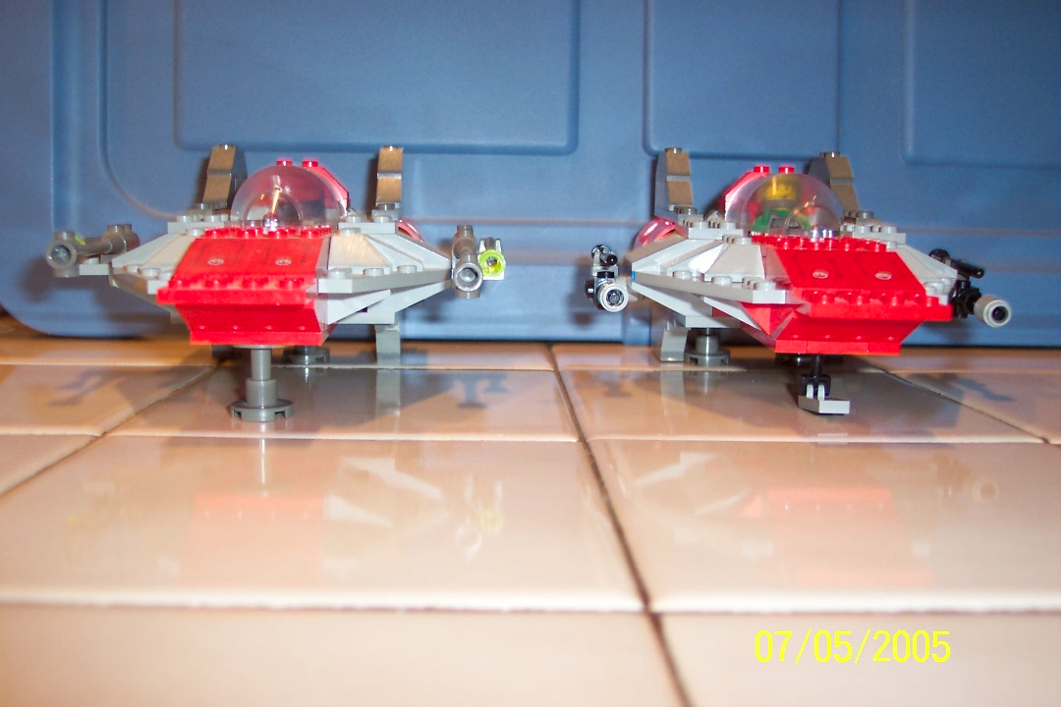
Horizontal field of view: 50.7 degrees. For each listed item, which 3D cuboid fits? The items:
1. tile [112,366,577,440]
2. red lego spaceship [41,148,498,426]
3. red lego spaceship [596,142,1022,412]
[{"bbox_3d":[-0.045,0.016,0.317,0.108,0.008,0.108,1,8,-2],"label":"tile"},{"bbox_3d":[-0.069,-0.026,0.325,0.123,0.074,0.181,0,8,-6],"label":"red lego spaceship"},{"bbox_3d":[0.073,-0.026,0.334,0.114,0.075,0.181,1,8,0],"label":"red lego spaceship"}]

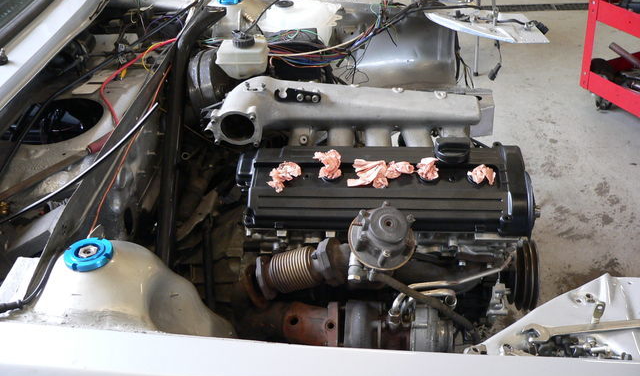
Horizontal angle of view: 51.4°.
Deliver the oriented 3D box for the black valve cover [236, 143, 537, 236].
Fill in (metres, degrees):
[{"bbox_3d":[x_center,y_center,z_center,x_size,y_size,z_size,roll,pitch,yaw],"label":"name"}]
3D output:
[{"bbox_3d":[0.117,-0.005,1.230,0.520,0.080,0.168,1,59,6],"label":"black valve cover"}]

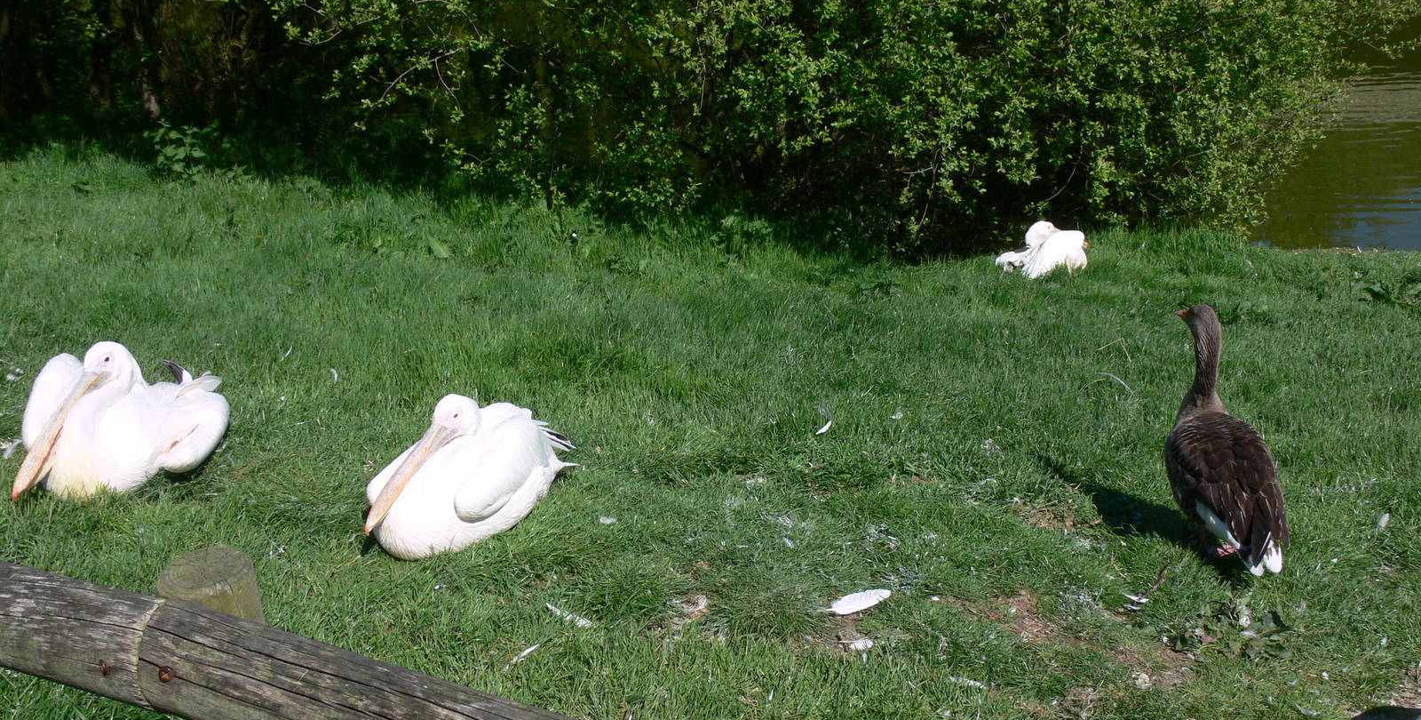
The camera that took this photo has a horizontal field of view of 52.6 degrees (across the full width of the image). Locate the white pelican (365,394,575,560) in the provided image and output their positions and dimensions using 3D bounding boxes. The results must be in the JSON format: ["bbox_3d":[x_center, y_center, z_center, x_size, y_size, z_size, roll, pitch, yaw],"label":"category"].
[{"bbox_3d":[-0.660,0.320,4.000,0.650,0.380,0.380,-18,25,-40],"label":"white pelican"}]

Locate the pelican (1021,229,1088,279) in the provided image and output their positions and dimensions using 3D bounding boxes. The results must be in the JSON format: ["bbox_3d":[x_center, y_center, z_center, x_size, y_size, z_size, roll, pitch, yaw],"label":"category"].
[{"bbox_3d":[1.809,-0.584,7.700,0.570,0.320,0.370,-11,21,-25],"label":"pelican"}]

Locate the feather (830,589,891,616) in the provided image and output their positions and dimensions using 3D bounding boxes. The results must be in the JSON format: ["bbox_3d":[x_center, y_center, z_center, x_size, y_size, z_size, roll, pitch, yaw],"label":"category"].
[{"bbox_3d":[0.370,0.596,3.550,0.170,0.025,0.050,-12,22,-28],"label":"feather"}]

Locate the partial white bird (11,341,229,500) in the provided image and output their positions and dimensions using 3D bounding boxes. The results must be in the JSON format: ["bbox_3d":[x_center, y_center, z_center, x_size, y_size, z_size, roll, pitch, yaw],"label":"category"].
[{"bbox_3d":[-1.734,0.172,4.250,0.460,0.390,0.660,14,24,37],"label":"partial white bird"}]

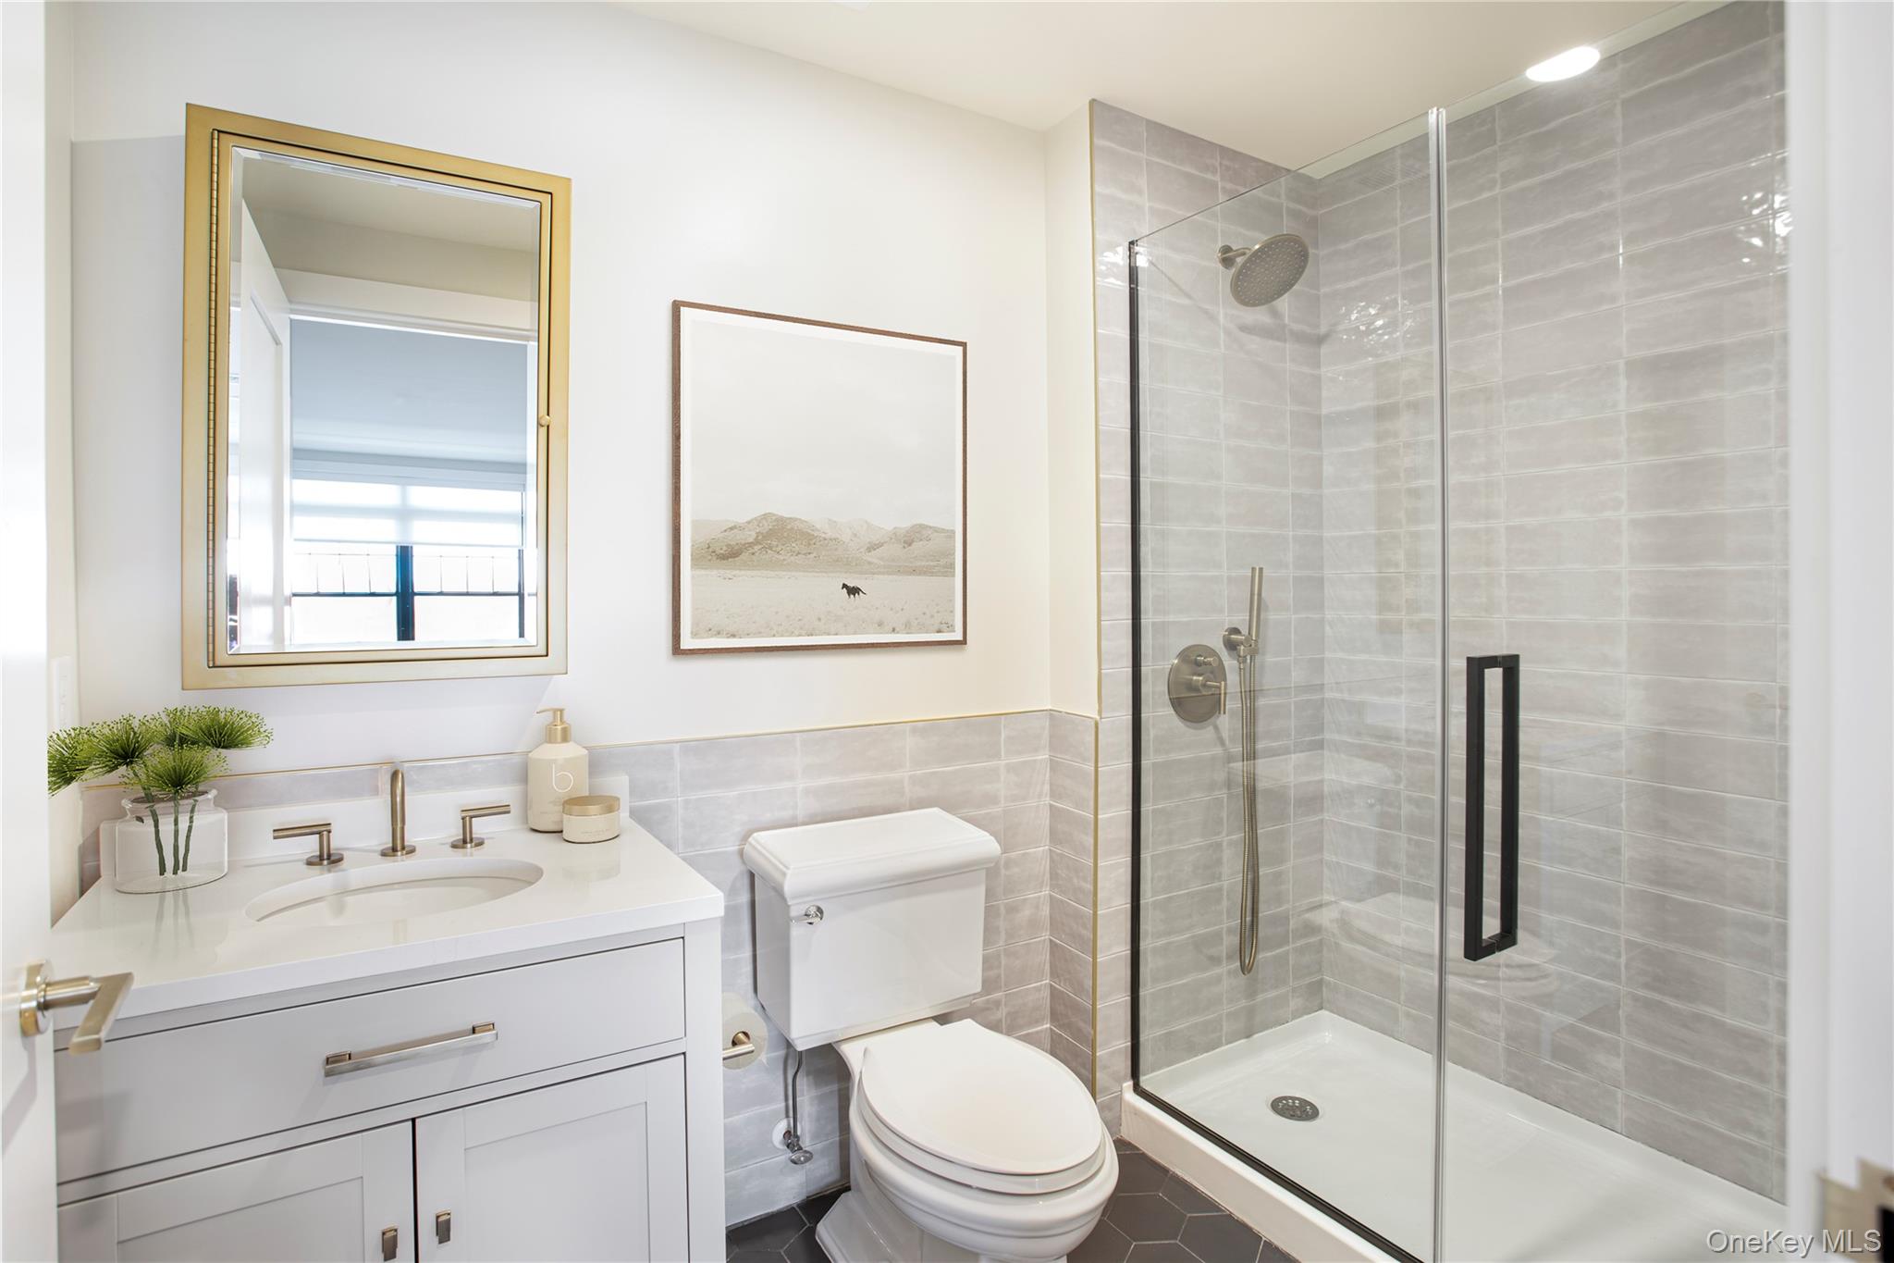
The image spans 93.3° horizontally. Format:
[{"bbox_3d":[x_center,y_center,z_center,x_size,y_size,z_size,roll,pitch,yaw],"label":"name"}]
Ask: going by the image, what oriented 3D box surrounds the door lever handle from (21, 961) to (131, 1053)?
[{"bbox_3d":[-0.778,0.333,0.793,0.067,0.066,0.148,-1,1,-32],"label":"door lever handle"}]

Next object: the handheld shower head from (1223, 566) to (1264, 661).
[{"bbox_3d":[0.790,-0.047,2.370,0.068,0.250,0.090,-1,1,-32],"label":"handheld shower head"}]

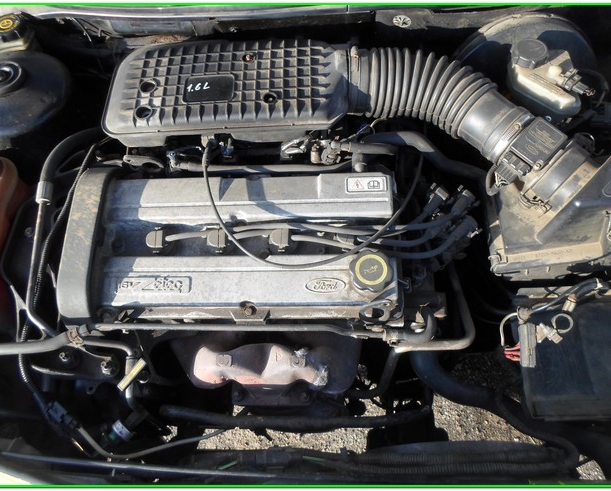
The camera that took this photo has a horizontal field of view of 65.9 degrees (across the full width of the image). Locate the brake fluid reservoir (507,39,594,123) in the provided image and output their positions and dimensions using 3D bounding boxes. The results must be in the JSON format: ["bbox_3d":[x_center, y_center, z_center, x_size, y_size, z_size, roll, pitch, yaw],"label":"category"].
[{"bbox_3d":[0.393,-0.266,0.770,0.120,0.080,0.078,23,69,9],"label":"brake fluid reservoir"}]

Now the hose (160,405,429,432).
[{"bbox_3d":[-0.020,0.299,0.818,0.460,0.028,0.040,0,67,0],"label":"hose"}]

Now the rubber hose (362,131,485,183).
[{"bbox_3d":[0.192,-0.148,0.781,0.210,0.030,0.045,16,68,6],"label":"rubber hose"}]

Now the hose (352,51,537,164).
[{"bbox_3d":[0.207,-0.230,0.757,0.280,0.095,0.128,23,69,9],"label":"hose"}]

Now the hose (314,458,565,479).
[{"bbox_3d":[0.185,0.314,0.660,0.350,0.018,0.024,0,67,0],"label":"hose"}]

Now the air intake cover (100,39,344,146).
[{"bbox_3d":[-0.127,-0.255,0.798,0.385,0.080,0.172,-1,67,-1],"label":"air intake cover"}]

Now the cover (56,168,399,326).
[{"bbox_3d":[-0.105,0.003,0.719,0.467,0.085,0.232,0,67,0],"label":"cover"}]

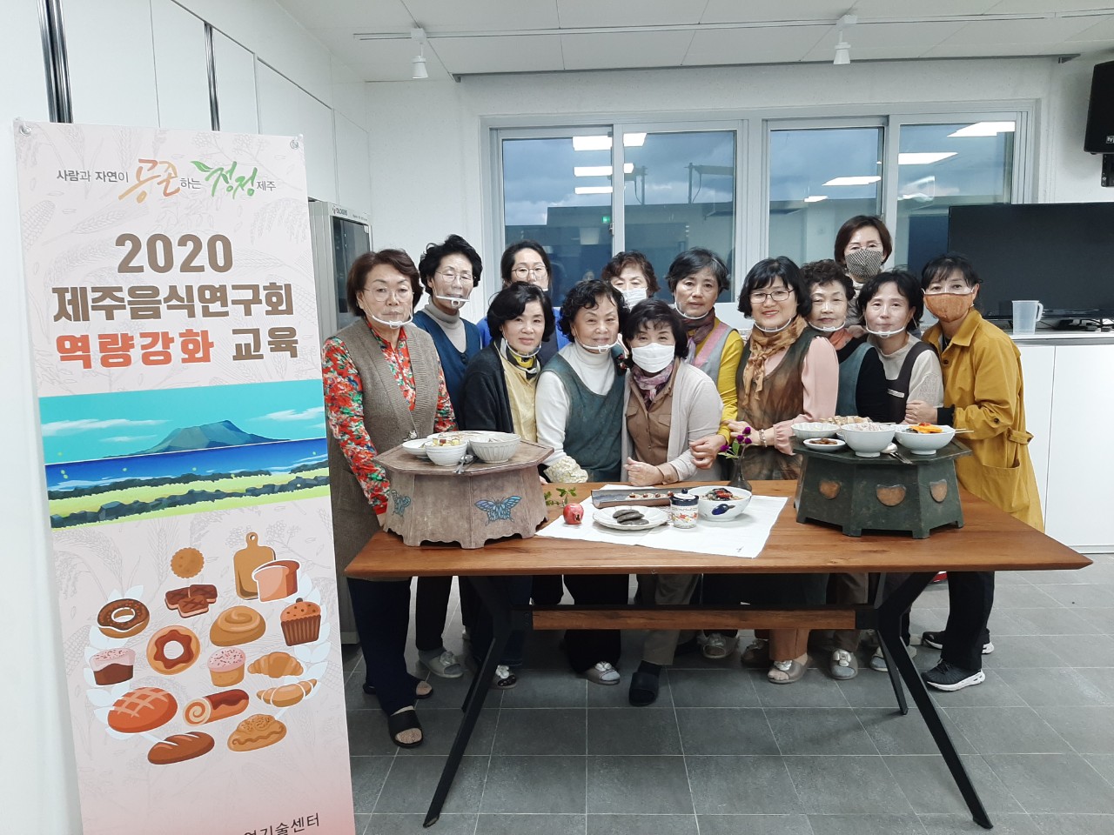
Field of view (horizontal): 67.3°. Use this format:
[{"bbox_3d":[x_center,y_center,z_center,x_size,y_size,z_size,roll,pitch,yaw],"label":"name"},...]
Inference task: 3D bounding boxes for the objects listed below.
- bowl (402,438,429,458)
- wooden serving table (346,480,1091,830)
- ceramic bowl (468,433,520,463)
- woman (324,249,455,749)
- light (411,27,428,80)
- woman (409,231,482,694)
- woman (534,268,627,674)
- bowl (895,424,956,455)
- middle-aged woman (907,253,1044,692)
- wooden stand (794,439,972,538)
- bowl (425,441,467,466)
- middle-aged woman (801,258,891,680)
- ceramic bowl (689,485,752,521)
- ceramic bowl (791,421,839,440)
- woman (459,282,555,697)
[{"bbox_3d":[-0.374,0.093,2.372,0.122,0.037,0.122,-2,8,0],"label":"bowl"},{"bbox_3d":[0.400,0.675,2.494,1.780,0.770,0.900,-1,8,3],"label":"wooden serving table"},{"bbox_3d":[-0.166,0.088,2.274,0.142,0.063,0.142,-2,8,0],"label":"ceramic bowl"},{"bbox_3d":[-0.509,0.261,2.712,0.480,1.580,0.440,-6,9,-29],"label":"woman"},{"bbox_3d":[-0.603,-1.602,3.680,0.080,0.230,0.080,-1,8,3],"label":"light"},{"bbox_3d":[-0.421,0.154,3.163,0.410,1.650,0.340,-6,9,-30],"label":"woman"},{"bbox_3d":[0.109,0.235,3.102,0.410,1.480,0.340,-5,9,-21],"label":"woman"},{"bbox_3d":[0.977,0.060,2.224,0.148,0.064,0.148,-1,8,3],"label":"bowl"},{"bbox_3d":[1.423,0.200,2.922,0.490,1.530,0.480,6,11,44],"label":"middle-aged woman"},{"bbox_3d":[0.920,0.185,2.429,0.465,0.212,0.465,0,8,12],"label":"wooden stand"},{"bbox_3d":[-0.297,0.098,2.262,0.118,0.058,0.118,-1,8,0],"label":"bowl"},{"bbox_3d":[1.054,0.189,3.076,0.410,1.530,0.340,3,9,30],"label":"middle-aged woman"},{"bbox_3d":[0.470,0.253,2.407,0.178,0.072,0.178,-1,8,3],"label":"ceramic bowl"},{"bbox_3d":[0.788,0.043,2.551,0.146,0.042,0.146,0,8,12],"label":"ceramic bowl"},{"bbox_3d":[-0.151,0.268,2.949,0.460,1.480,0.440,-5,9,-24],"label":"woman"}]

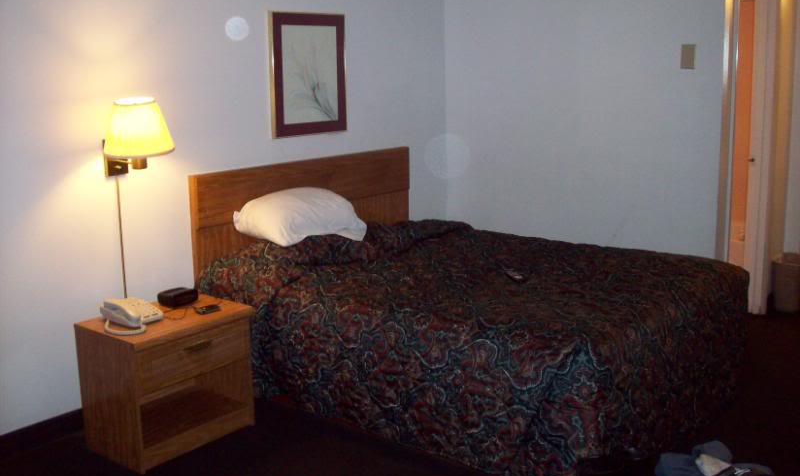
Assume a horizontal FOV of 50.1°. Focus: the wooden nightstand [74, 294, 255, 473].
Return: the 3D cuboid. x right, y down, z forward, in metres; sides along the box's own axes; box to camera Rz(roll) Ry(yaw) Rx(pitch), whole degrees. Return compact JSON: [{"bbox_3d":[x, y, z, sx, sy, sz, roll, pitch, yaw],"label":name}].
[{"bbox_3d":[-0.970,0.588,3.603,0.400,0.528,0.583,7,13,38],"label":"wooden nightstand"}]

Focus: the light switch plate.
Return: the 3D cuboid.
[{"bbox_3d":[1.476,-0.925,4.372,0.073,0.122,0.009,7,13,38],"label":"light switch plate"}]

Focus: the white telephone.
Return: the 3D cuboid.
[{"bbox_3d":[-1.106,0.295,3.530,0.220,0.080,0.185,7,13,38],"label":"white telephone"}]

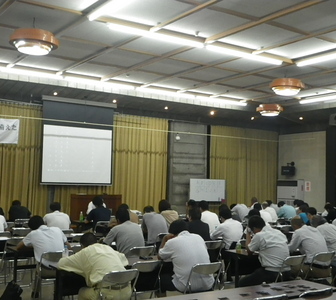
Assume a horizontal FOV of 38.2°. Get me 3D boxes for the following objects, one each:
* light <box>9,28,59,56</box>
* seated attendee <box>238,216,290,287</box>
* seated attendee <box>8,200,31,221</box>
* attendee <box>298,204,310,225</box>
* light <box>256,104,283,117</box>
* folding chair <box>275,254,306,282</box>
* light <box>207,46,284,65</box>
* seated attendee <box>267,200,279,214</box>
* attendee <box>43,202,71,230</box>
[{"bbox_3d":[-2.451,-1.974,8.909,0.890,0.340,0.890,1,-4,0],"label":"light"},{"bbox_3d":[1.352,1.518,6.572,0.520,1.260,0.850,4,-5,-35],"label":"seated attendee"},{"bbox_3d":[-3.531,1.791,11.510,0.520,1.200,0.780,4,-5,-35],"label":"seated attendee"},{"bbox_3d":[3.140,1.888,11.318,0.480,1.240,0.780,4,-5,-35],"label":"attendee"},{"bbox_3d":[3.545,-1.377,16.917,0.890,0.340,0.890,1,-4,0],"label":"light"},{"bbox_3d":[1.599,1.813,6.657,0.460,0.760,0.470,4,-4,-33],"label":"folding chair"},{"bbox_3d":[1.845,-2.240,11.429,2.420,0.100,0.130,4,-4,-34],"label":"light"},{"bbox_3d":[2.960,2.100,14.470,0.480,1.240,0.780,4,-5,-35],"label":"seated attendee"},{"bbox_3d":[-2.193,1.673,9.543,0.540,1.250,0.780,3,-5,-35],"label":"attendee"}]

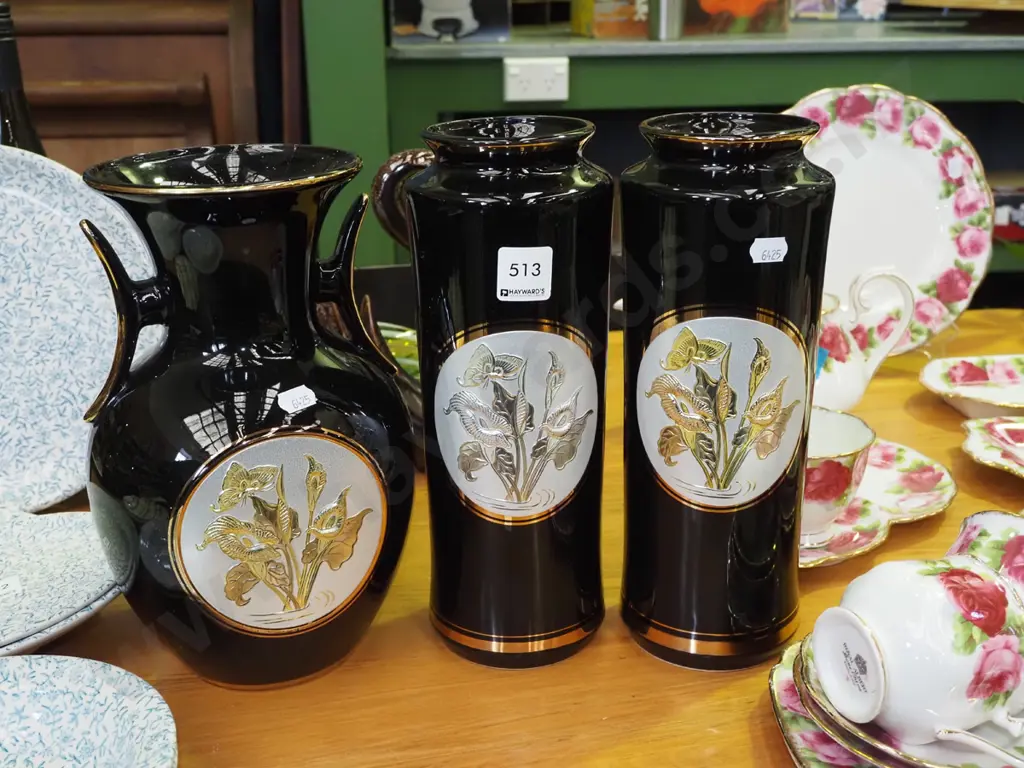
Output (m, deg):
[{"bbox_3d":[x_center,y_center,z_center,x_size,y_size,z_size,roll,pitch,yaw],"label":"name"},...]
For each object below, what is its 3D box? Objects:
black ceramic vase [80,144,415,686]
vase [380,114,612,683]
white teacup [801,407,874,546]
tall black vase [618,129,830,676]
[{"bbox_3d":[-0.149,0.020,0.649,0.186,0.294,0.180,-9,22,-19],"label":"black ceramic vase"},{"bbox_3d":[0.000,0.007,0.653,0.111,0.309,0.111,-2,21,-1],"label":"vase"},{"bbox_3d":[0.175,0.062,0.722,0.107,0.070,0.090,-1,19,0],"label":"white teacup"},{"bbox_3d":[0.119,0.006,0.648,0.111,0.309,0.111,2,21,9],"label":"tall black vase"}]

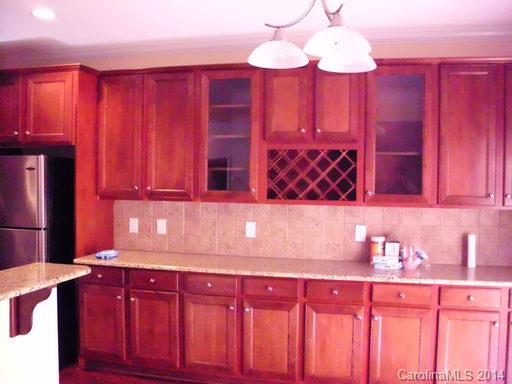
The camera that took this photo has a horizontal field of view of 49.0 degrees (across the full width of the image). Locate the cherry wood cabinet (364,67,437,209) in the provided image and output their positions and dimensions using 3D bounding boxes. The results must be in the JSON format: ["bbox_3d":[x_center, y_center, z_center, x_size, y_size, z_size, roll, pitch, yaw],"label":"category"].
[{"bbox_3d":[1.103,-0.420,4.261,0.520,1.030,0.325,1,2,14],"label":"cherry wood cabinet"}]

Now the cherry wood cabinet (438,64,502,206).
[{"bbox_3d":[1.556,-0.409,4.148,0.442,1.025,0.325,1,2,14],"label":"cherry wood cabinet"}]

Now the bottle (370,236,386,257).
[{"bbox_3d":[0.949,0.441,4.355,0.100,0.196,0.100,1,2,14],"label":"bottle"}]

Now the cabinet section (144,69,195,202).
[{"bbox_3d":[-0.669,-0.451,4.686,0.445,1.026,0.335,1,2,13],"label":"cabinet section"}]

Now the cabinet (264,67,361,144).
[{"bbox_3d":[0.459,-0.656,4.417,0.745,0.587,0.325,1,2,14],"label":"cabinet"}]

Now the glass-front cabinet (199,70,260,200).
[{"bbox_3d":[-0.174,-0.446,4.582,0.518,1.028,0.325,1,2,14],"label":"glass-front cabinet"}]

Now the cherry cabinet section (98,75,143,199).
[{"bbox_3d":[-1.077,-0.456,4.779,0.393,1.023,0.335,1,2,13],"label":"cherry cabinet section"}]

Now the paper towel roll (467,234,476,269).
[{"bbox_3d":[1.622,0.445,4.227,0.064,0.258,0.064,1,2,14],"label":"paper towel roll"}]

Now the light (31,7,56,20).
[{"bbox_3d":[-1.501,-1.261,3.970,0.175,0.030,0.175,1,2,14],"label":"light"}]

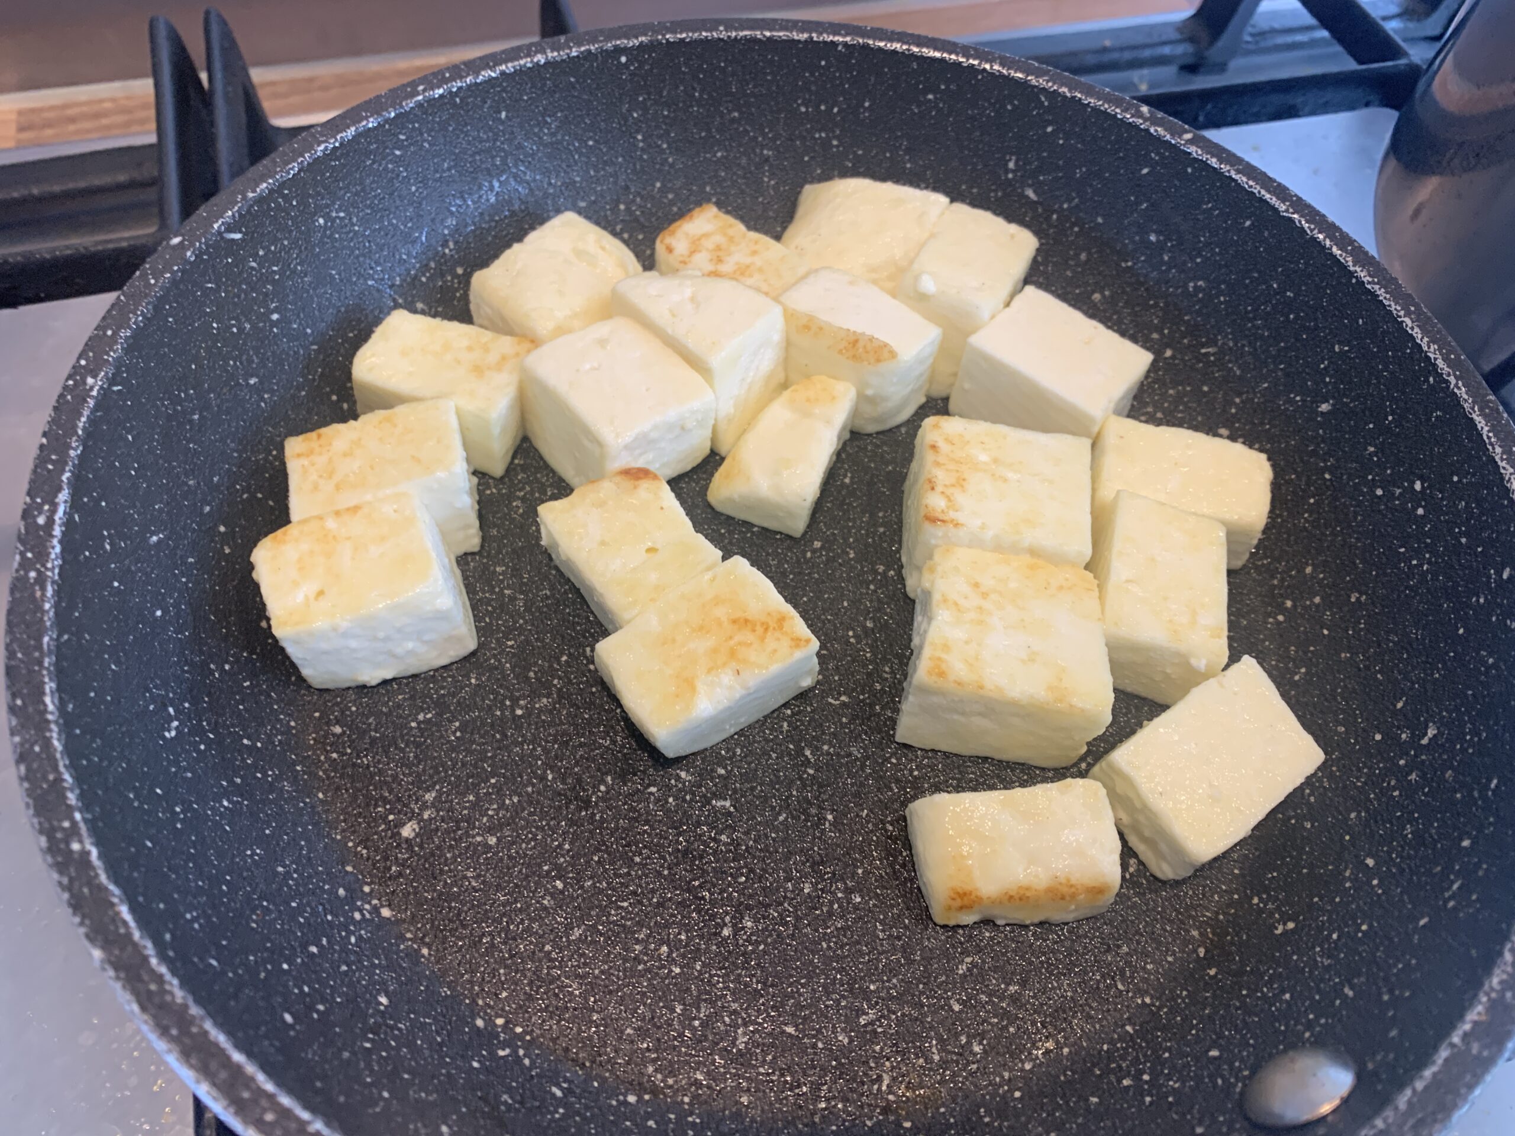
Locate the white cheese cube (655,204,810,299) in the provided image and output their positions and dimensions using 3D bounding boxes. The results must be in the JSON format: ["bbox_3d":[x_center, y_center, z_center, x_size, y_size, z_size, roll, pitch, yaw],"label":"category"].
[{"bbox_3d":[-0.006,-0.065,0.266,0.030,0.021,0.021,35,60,17],"label":"white cheese cube"}]

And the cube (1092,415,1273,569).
[{"bbox_3d":[0.084,-0.016,0.230,0.032,0.014,0.021,15,57,5],"label":"cube"}]

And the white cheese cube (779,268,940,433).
[{"bbox_3d":[0.022,-0.050,0.257,0.032,0.021,0.017,37,59,22],"label":"white cheese cube"}]

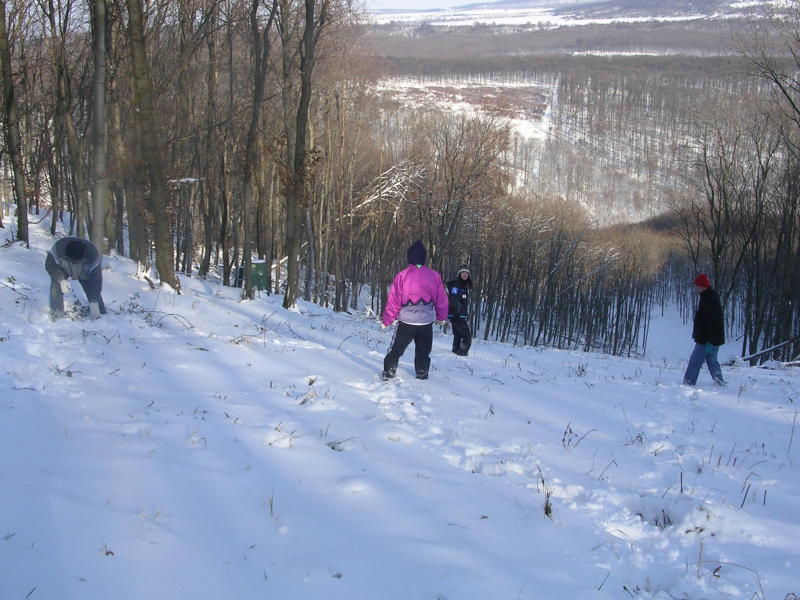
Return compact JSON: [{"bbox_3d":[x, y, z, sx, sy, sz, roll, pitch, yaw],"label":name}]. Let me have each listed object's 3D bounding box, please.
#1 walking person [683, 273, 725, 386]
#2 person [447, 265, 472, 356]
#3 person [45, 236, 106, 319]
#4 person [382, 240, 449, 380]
[{"bbox_3d":[4.170,0.418,12.060,0.600,1.670,0.500,0,18,0],"label":"walking person"},{"bbox_3d":[0.966,0.181,14.250,0.480,1.580,0.400,-7,19,-21],"label":"person"},{"bbox_3d":[-4.000,-0.255,10.800,0.710,1.000,0.780,-5,19,-14],"label":"person"},{"bbox_3d":[0.173,0.124,9.810,0.740,1.630,0.450,1,18,4],"label":"person"}]

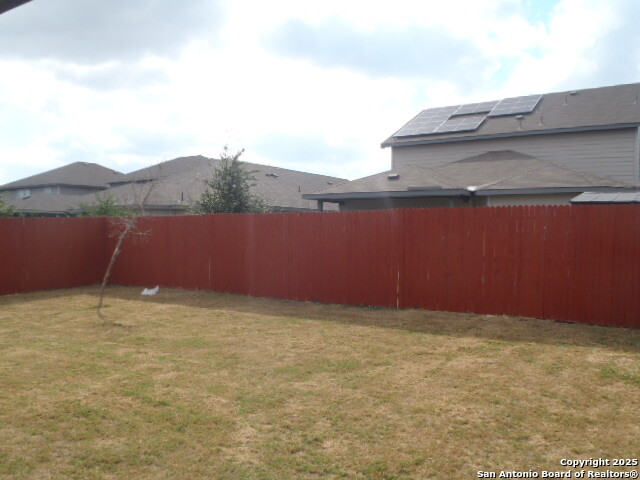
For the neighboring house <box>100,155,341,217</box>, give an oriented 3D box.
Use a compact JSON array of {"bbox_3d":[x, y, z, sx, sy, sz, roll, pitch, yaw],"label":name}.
[{"bbox_3d":[-3.248,-1.784,30.861,12.000,5.400,19.000,1,1,31],"label":"neighboring house"}]

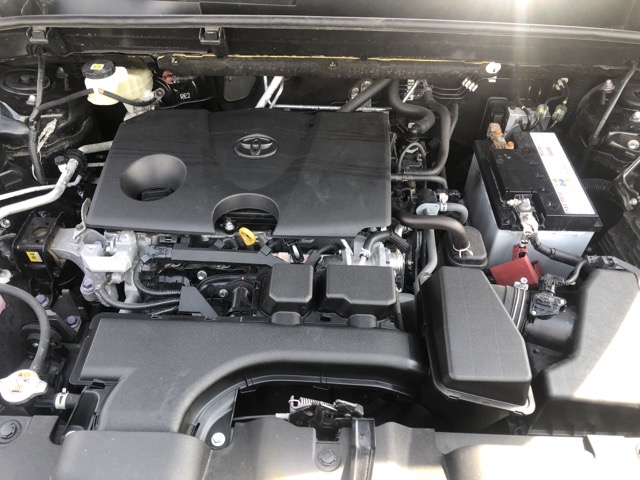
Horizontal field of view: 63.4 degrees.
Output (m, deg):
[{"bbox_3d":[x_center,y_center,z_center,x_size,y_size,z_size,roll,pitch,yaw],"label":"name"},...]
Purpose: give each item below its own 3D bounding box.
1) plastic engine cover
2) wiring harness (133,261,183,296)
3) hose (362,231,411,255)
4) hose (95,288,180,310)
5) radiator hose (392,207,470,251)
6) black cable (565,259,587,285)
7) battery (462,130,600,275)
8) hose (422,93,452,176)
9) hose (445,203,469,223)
[{"bbox_3d":[-0.134,-0.128,0.962,0.514,0.060,0.280,0,58,1],"label":"plastic engine cover"},{"bbox_3d":[-0.282,0.067,0.897,0.085,0.045,0.045,0,45,1],"label":"wiring harness"},{"bbox_3d":[0.118,0.004,0.919,0.083,0.030,0.030,0,45,1],"label":"hose"},{"bbox_3d":[-0.312,0.102,0.891,0.140,0.030,0.035,0,45,1],"label":"hose"},{"bbox_3d":[0.198,-0.019,0.927,0.135,0.055,0.055,0,45,1],"label":"radiator hose"},{"bbox_3d":[0.424,0.052,0.860,0.035,0.030,0.030,0,45,1],"label":"black cable"},{"bbox_3d":[0.405,-0.060,1.028,0.175,0.190,0.242,0,45,1],"label":"battery"},{"bbox_3d":[0.242,-0.216,1.059,0.055,0.050,0.220,0,45,1],"label":"hose"},{"bbox_3d":[0.256,-0.050,0.971,0.043,0.030,0.030,0,45,1],"label":"hose"}]

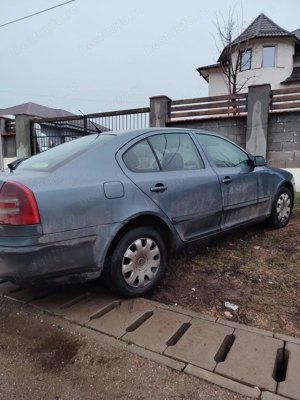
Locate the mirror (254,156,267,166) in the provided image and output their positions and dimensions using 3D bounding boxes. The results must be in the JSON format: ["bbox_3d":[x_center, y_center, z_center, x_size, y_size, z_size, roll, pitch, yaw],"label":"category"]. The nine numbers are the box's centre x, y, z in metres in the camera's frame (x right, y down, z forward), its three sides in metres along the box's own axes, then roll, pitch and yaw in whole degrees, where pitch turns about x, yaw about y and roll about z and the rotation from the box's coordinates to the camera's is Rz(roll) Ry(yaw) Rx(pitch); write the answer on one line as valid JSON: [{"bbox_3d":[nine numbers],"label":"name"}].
[{"bbox_3d":[1.262,-0.433,3.172,0.120,0.130,0.175,-10,11,-40],"label":"mirror"}]

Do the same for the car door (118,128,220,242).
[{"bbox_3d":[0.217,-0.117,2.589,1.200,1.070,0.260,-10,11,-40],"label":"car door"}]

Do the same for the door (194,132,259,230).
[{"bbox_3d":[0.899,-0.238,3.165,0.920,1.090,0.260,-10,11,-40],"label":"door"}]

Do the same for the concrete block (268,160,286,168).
[{"bbox_3d":[2.834,-0.791,6.195,0.380,0.185,0.190,3,7,25],"label":"concrete block"}]

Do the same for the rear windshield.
[{"bbox_3d":[-0.863,-0.431,2.601,0.820,0.100,1.180,-36,27,-32],"label":"rear windshield"}]

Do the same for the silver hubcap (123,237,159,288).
[{"bbox_3d":[-0.103,0.515,2.338,0.405,0.405,0.140,-12,12,-39],"label":"silver hubcap"}]

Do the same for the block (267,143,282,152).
[{"bbox_3d":[2.784,-1.168,6.177,0.360,0.195,0.190,3,7,25],"label":"block"}]

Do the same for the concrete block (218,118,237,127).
[{"bbox_3d":[1.857,-1.812,6.540,0.390,0.195,0.190,3,7,25],"label":"concrete block"}]

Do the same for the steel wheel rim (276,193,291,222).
[{"bbox_3d":[1.856,0.113,3.966,0.400,0.400,0.140,-12,12,-39],"label":"steel wheel rim"}]

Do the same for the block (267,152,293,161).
[{"bbox_3d":[2.900,-0.963,6.145,0.460,0.195,0.190,3,7,25],"label":"block"}]

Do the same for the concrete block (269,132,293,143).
[{"bbox_3d":[2.898,-1.367,6.101,0.450,0.200,0.190,3,7,25],"label":"concrete block"}]

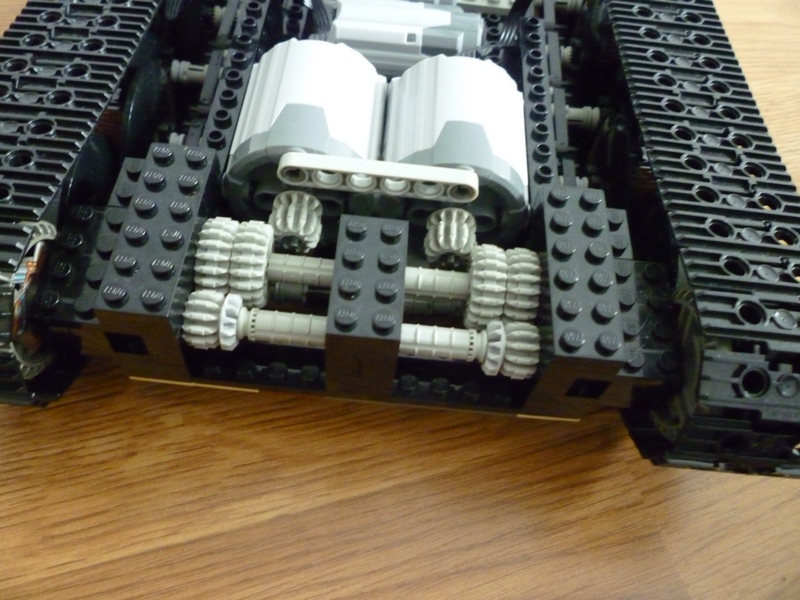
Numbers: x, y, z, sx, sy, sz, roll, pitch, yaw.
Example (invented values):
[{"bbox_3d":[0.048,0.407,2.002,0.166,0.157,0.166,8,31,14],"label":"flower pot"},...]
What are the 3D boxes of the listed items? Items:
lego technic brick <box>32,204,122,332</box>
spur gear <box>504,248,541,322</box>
[{"bbox_3d":[-0.071,-0.008,0.152,0.016,0.005,0.032,5,58,-2],"label":"lego technic brick"},{"bbox_3d":[0.029,-0.002,0.165,0.008,0.021,0.021,6,58,-2],"label":"spur gear"}]

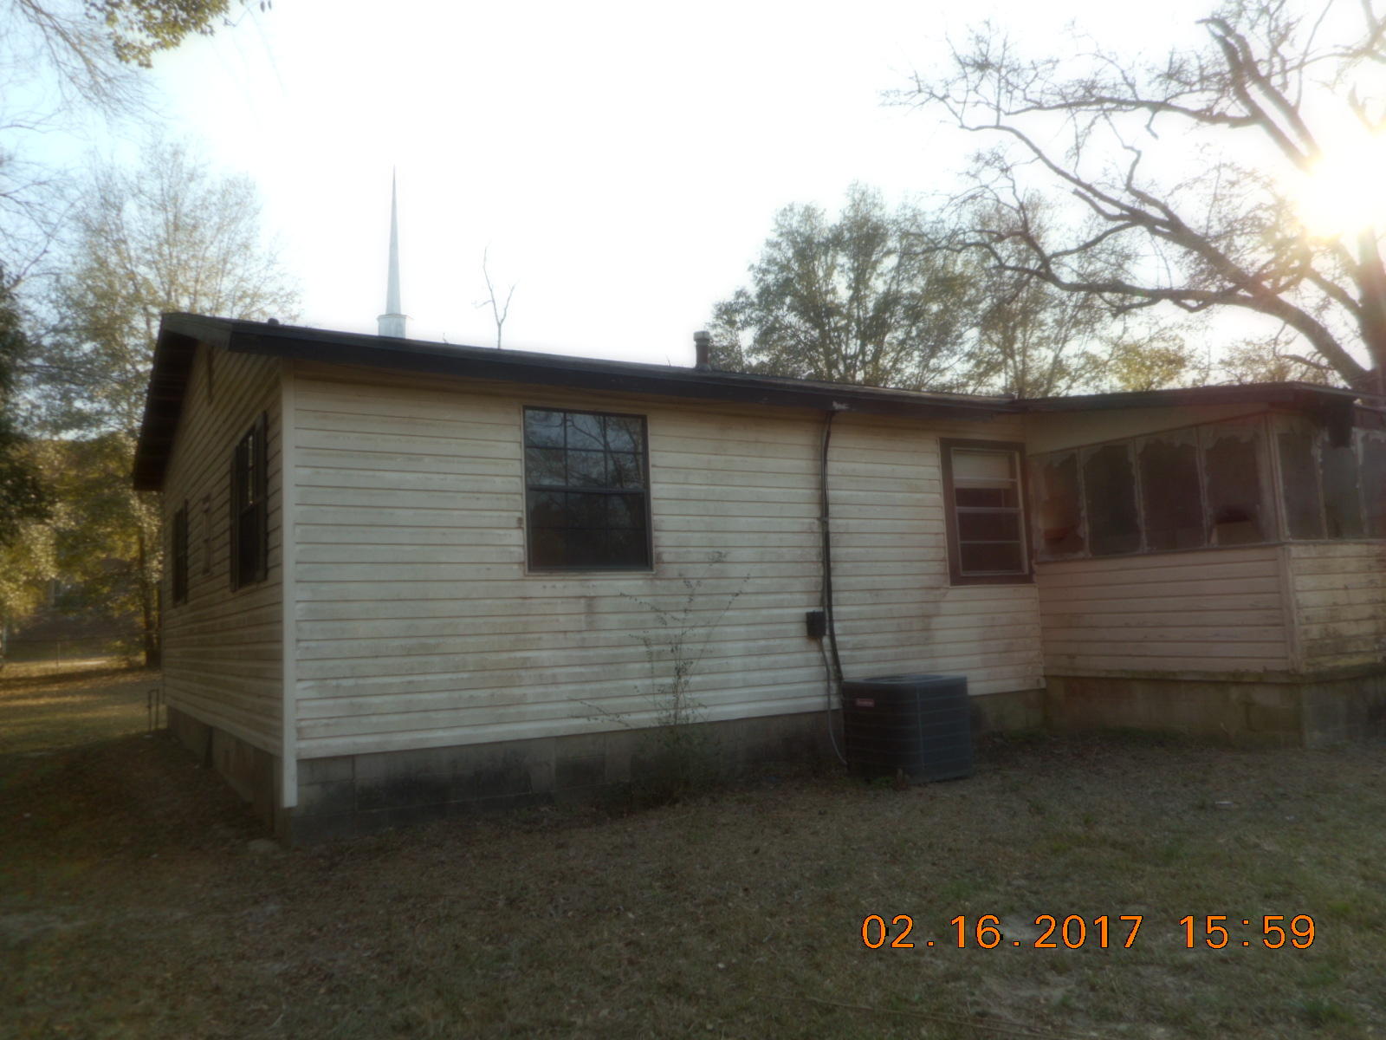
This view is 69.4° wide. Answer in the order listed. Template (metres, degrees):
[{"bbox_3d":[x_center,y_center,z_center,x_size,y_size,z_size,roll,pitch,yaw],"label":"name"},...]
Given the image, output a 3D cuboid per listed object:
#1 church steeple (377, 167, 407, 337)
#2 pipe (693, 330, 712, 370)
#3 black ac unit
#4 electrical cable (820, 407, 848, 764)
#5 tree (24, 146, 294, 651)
[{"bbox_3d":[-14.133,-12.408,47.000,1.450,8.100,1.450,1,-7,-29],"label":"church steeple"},{"bbox_3d":[0.099,-1.727,10.200,0.160,0.420,0.160,-3,-6,0],"label":"pipe"},{"bbox_3d":[1.723,1.658,8.070,0.740,0.760,0.740,1,-7,-29],"label":"black ac unit"},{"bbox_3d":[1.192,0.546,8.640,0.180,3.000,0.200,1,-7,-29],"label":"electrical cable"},{"bbox_3d":[-15.370,-3.436,29.000,7.300,15.600,7.200,1,-7,-28],"label":"tree"}]

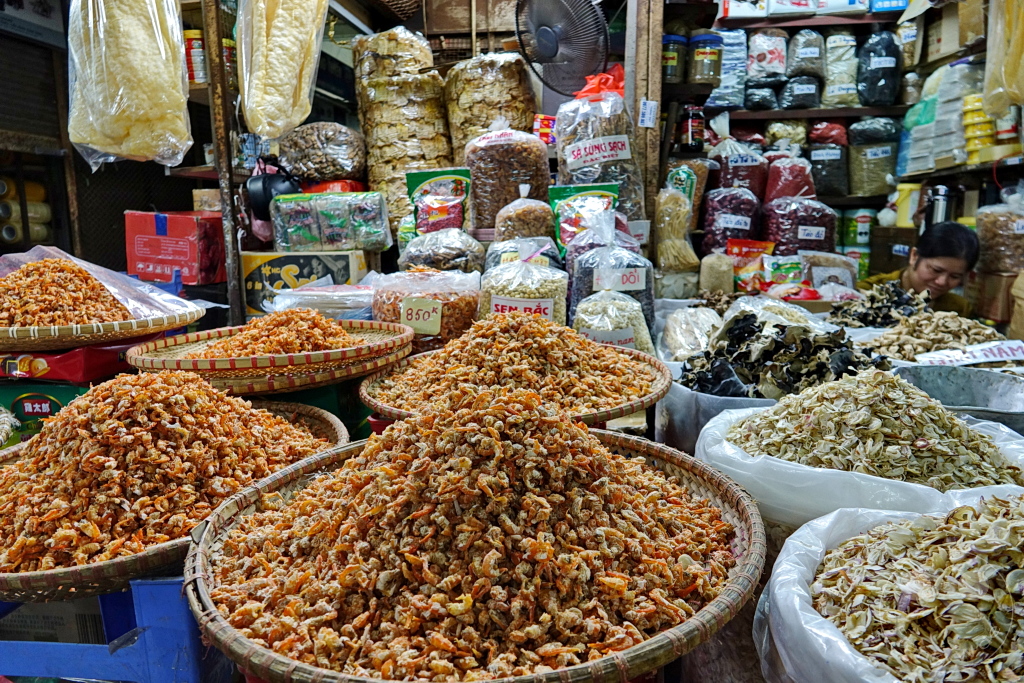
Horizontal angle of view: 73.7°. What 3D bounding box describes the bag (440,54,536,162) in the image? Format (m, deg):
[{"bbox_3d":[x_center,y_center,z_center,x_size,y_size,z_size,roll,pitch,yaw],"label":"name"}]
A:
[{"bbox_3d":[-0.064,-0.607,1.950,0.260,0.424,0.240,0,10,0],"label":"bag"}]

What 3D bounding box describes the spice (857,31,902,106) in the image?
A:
[{"bbox_3d":[1.120,-0.832,2.080,0.124,0.208,0.120,3,11,15],"label":"spice"}]

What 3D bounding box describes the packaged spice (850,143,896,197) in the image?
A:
[{"bbox_3d":[1.119,-0.534,2.120,0.133,0.160,0.120,3,11,15],"label":"packaged spice"}]

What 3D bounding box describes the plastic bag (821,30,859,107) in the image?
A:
[{"bbox_3d":[1.007,-0.840,2.100,0.106,0.211,0.110,3,11,15],"label":"plastic bag"}]

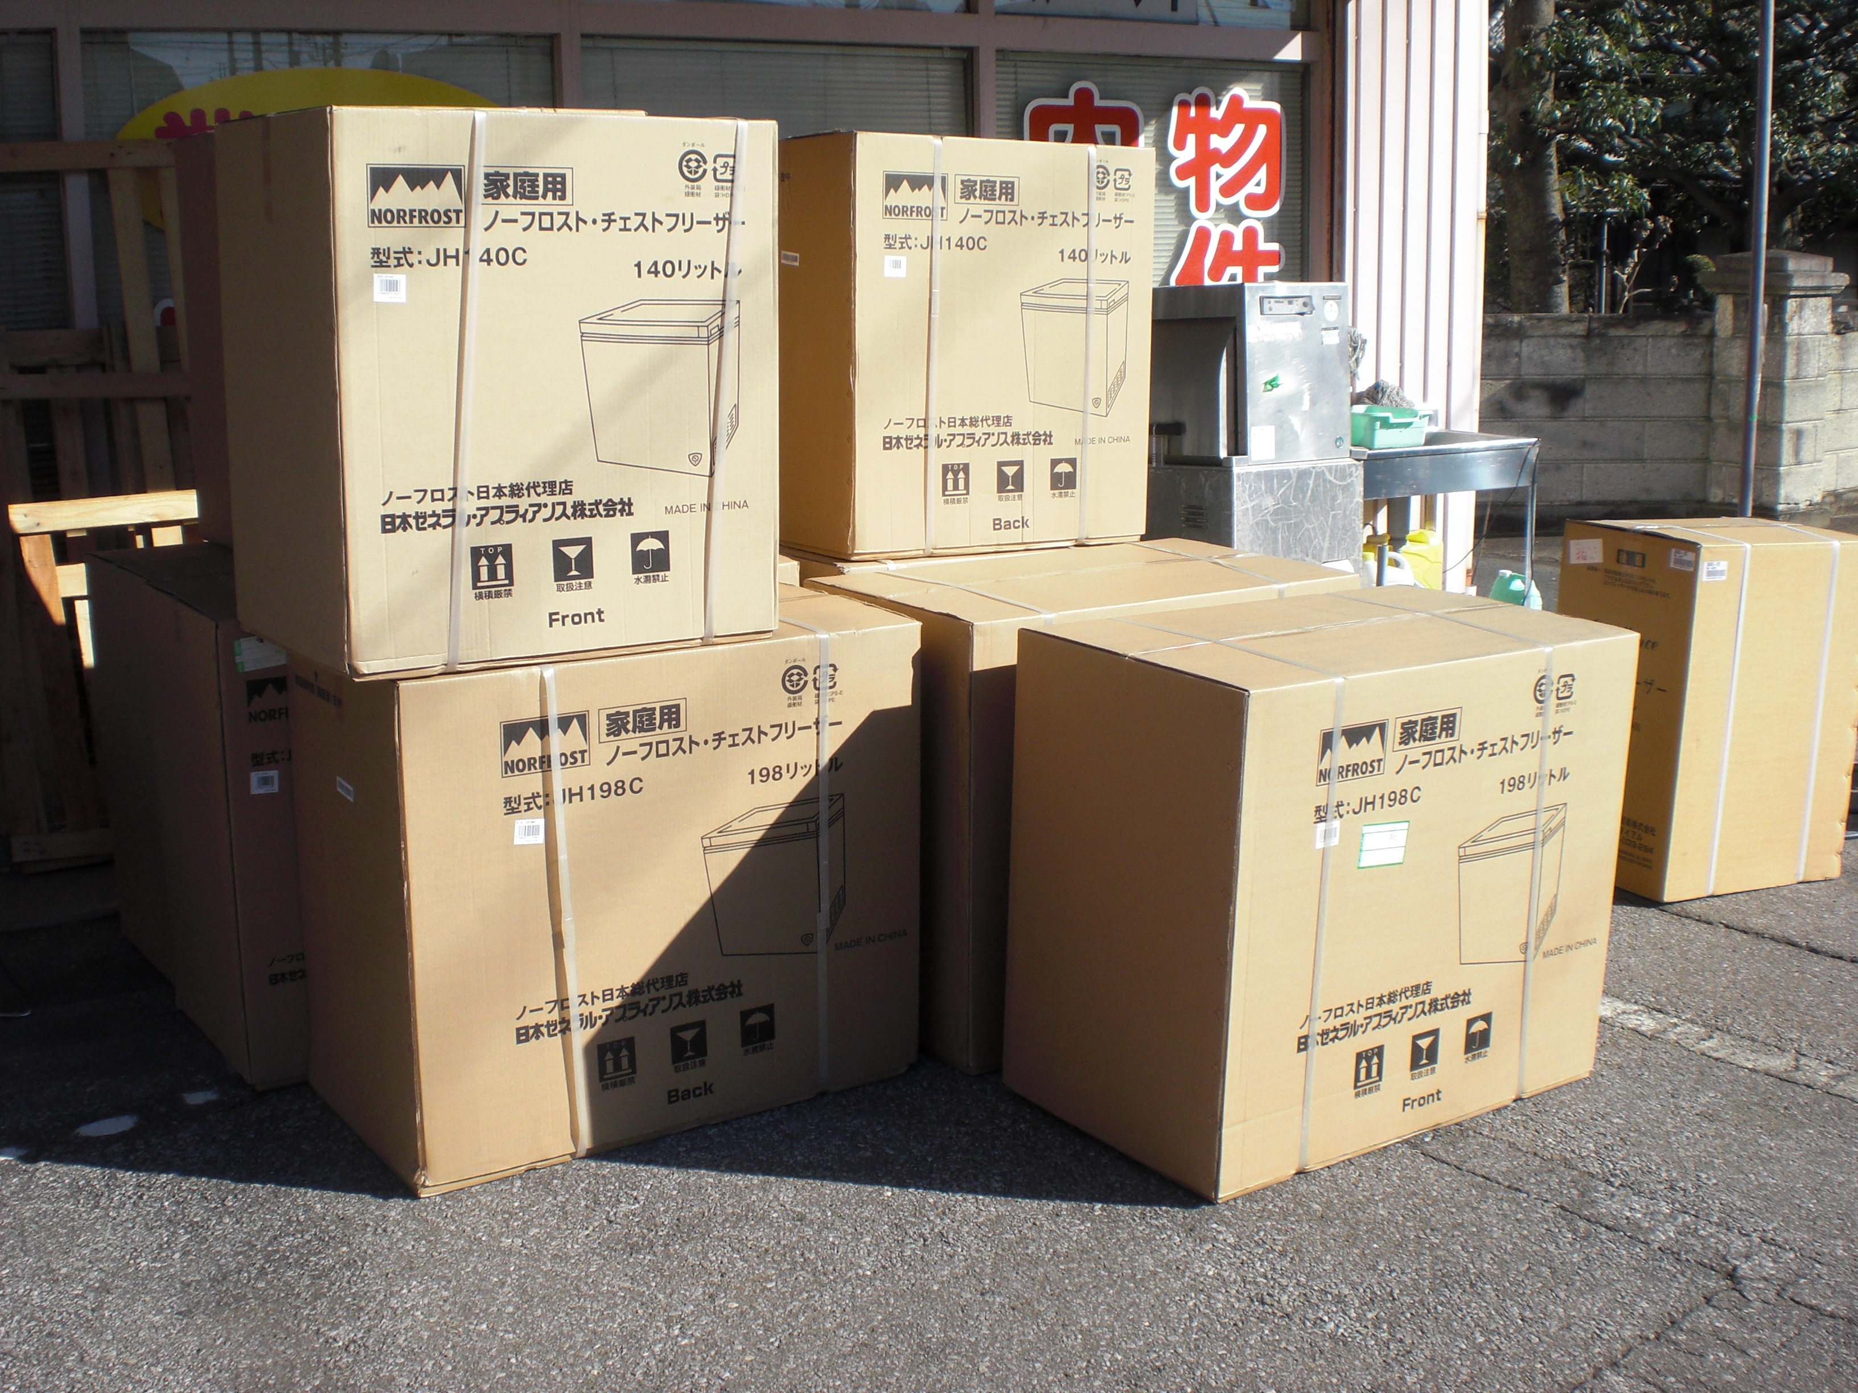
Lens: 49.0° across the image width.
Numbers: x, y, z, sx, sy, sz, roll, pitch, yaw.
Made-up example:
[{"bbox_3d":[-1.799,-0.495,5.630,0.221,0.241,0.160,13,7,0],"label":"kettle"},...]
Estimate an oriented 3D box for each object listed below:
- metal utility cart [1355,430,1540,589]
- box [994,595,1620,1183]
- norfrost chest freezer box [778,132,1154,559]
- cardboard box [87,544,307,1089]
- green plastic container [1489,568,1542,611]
[{"bbox_3d":[1.907,-0.629,8.281,1.080,0.815,0.500,-9,16,-38],"label":"metal utility cart"},{"bbox_3d":[0.725,0.307,3.828,0.991,0.880,0.588,-8,15,-34],"label":"box"},{"bbox_3d":[0.034,-0.815,4.707,0.795,0.882,0.523,-7,15,-32],"label":"norfrost chest freezer box"},{"bbox_3d":[-1.224,0.161,4.358,0.795,0.882,1.064,-7,15,-33],"label":"cardboard box"},{"bbox_3d":[2.428,-0.379,8.482,0.185,0.275,0.140,-9,16,-38],"label":"green plastic container"}]

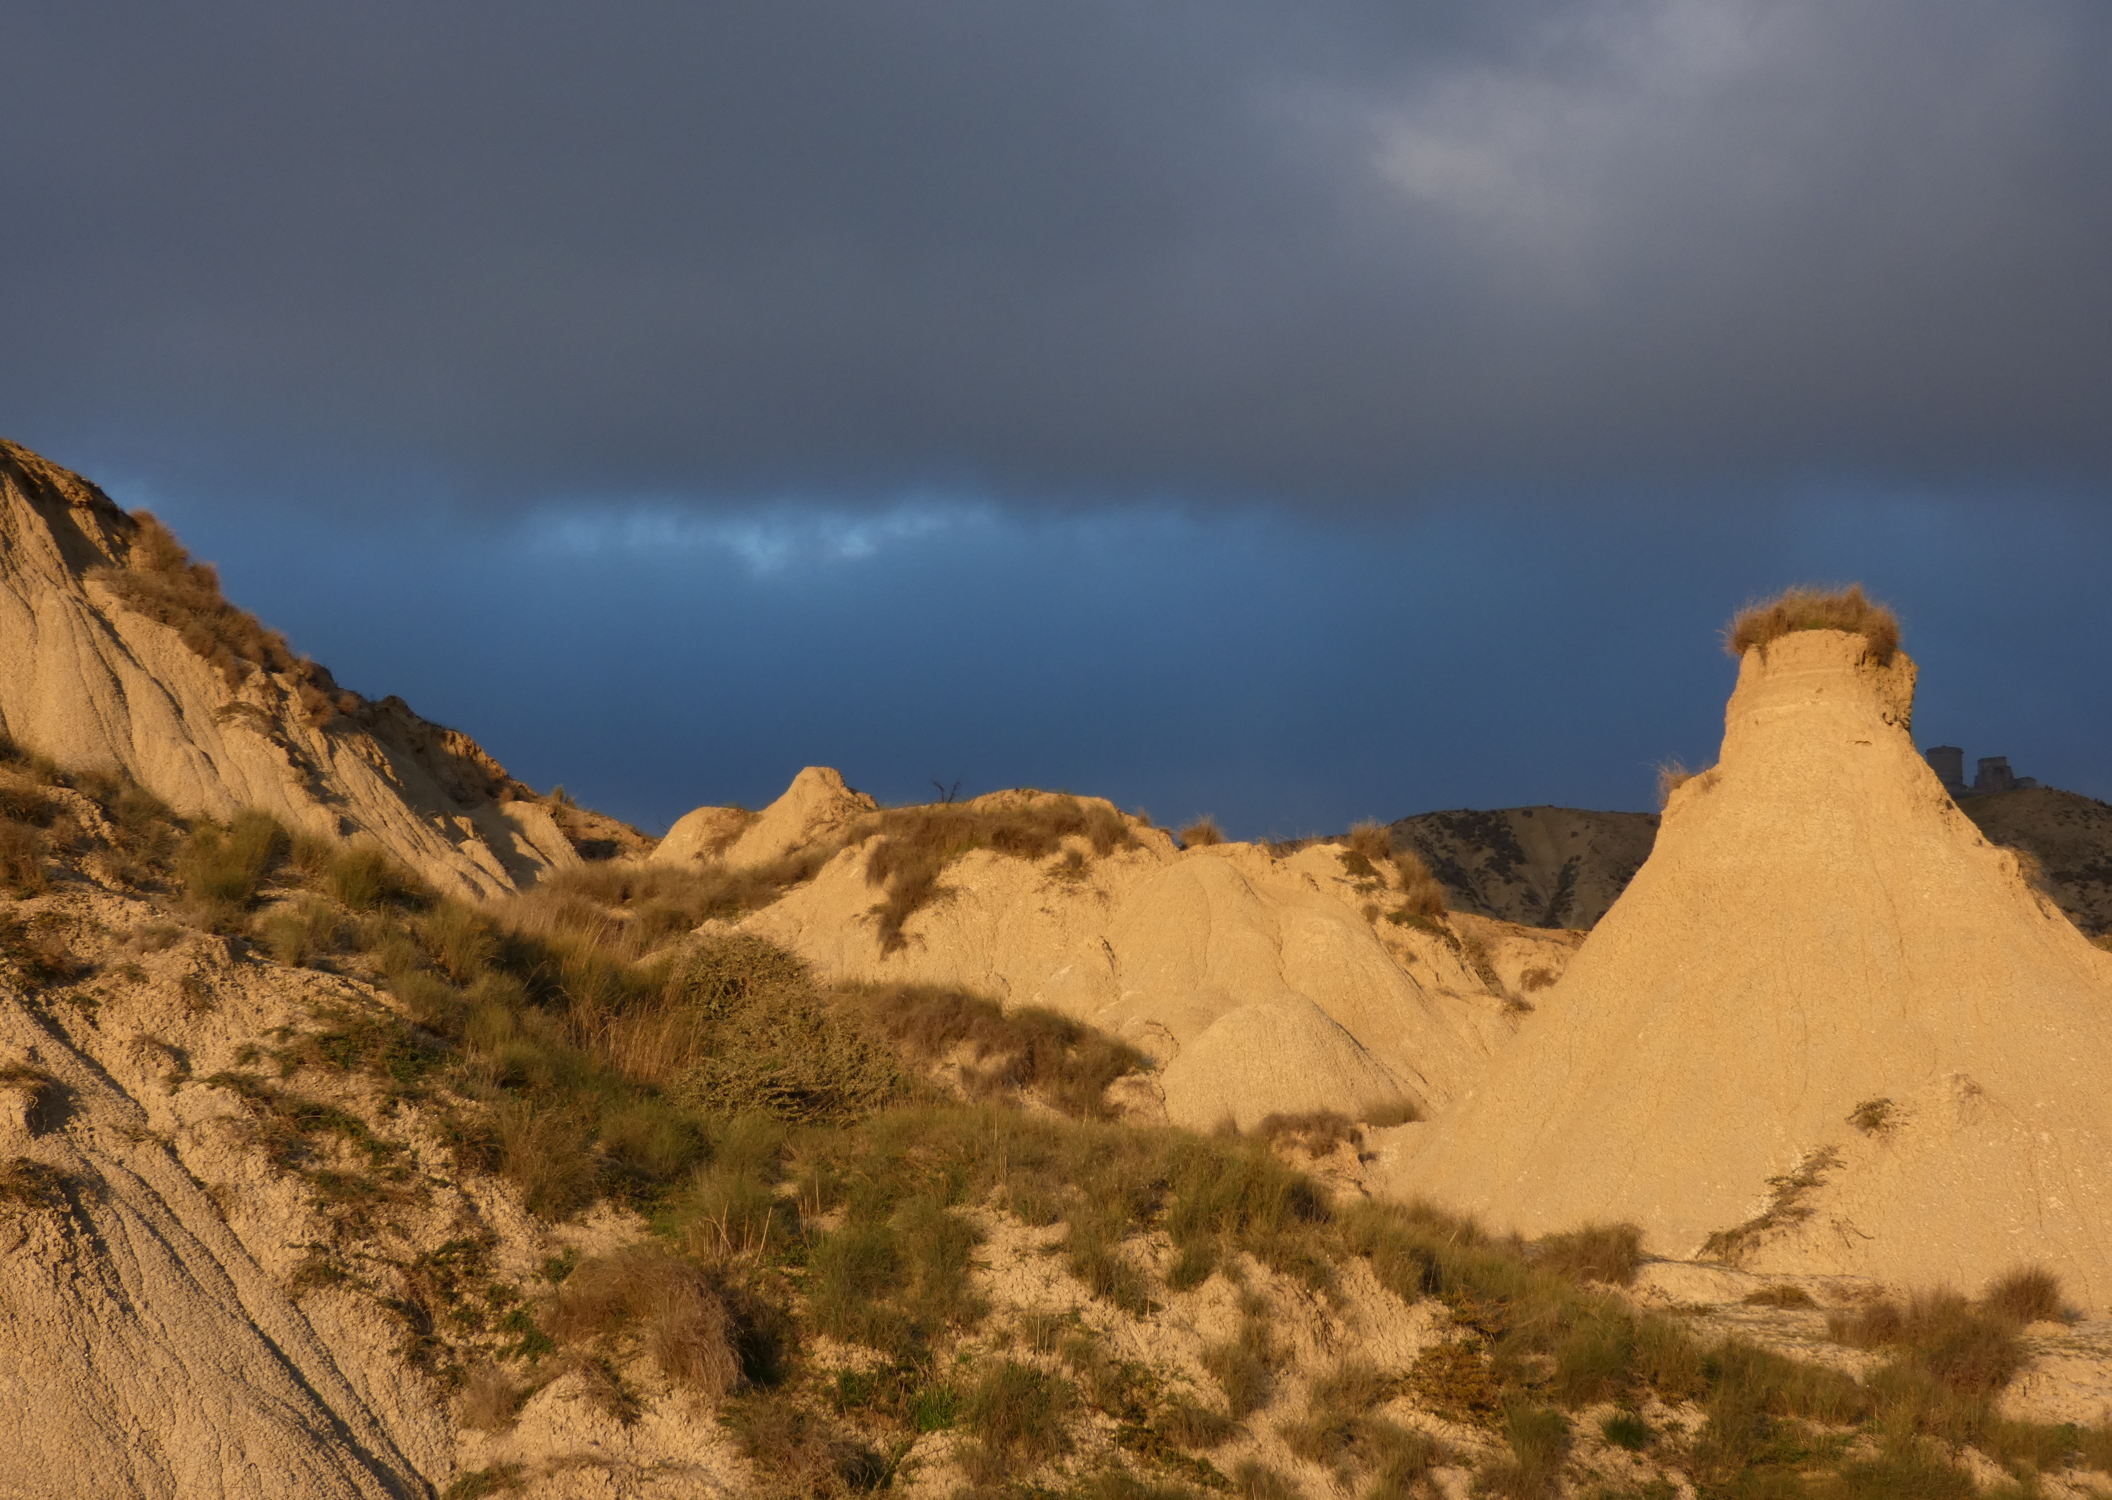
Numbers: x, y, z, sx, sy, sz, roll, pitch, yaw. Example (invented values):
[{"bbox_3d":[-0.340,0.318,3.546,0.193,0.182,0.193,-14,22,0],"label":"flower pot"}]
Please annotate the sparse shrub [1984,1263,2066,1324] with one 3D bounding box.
[{"bbox_3d":[7.944,4.462,38.000,0.676,0.500,0.642,0,-2,0],"label":"sparse shrub"}]

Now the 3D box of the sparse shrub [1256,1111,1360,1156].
[{"bbox_3d":[2.450,3.723,45.000,1.041,0.448,0.885,0,-2,0],"label":"sparse shrub"}]

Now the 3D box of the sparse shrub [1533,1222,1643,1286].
[{"bbox_3d":[4.820,4.566,42.000,0.986,0.540,0.917,0,-2,0],"label":"sparse shrub"}]

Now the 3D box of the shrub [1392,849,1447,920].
[{"bbox_3d":[4.708,1.719,60.000,0.726,0.852,0.726,0,-2,0],"label":"shrub"}]

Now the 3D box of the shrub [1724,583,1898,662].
[{"bbox_3d":[7.994,-1.343,49.000,1.848,0.812,1.479,0,-2,0],"label":"shrub"}]

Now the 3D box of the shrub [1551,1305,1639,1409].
[{"bbox_3d":[3.846,4.327,33.000,0.658,0.705,0.625,0,-2,0],"label":"shrub"}]

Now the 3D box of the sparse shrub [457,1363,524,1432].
[{"bbox_3d":[-3.295,3.771,27.000,0.413,0.404,0.392,0,-2,0],"label":"sparse shrub"}]

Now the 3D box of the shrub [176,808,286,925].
[{"bbox_3d":[-6.939,0.985,39.000,0.930,0.936,0.865,0,-2,0],"label":"shrub"}]

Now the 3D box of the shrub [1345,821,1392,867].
[{"bbox_3d":[4.181,1.269,62.000,0.662,0.587,0.616,0,-2,0],"label":"shrub"}]

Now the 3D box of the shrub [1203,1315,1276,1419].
[{"bbox_3d":[1.210,4.059,30.500,0.478,0.684,0.501,0,-2,0],"label":"shrub"}]

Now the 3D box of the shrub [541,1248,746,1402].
[{"bbox_3d":[-2.491,3.467,28.000,1.186,0.947,1.008,0,-2,0],"label":"shrub"}]

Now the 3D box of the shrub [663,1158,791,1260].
[{"bbox_3d":[-2.543,3.561,36.000,0.974,0.767,0.905,0,-2,0],"label":"shrub"}]

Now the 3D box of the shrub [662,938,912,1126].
[{"bbox_3d":[-2.166,2.232,37.000,1.975,1.501,1.679,0,-2,0],"label":"shrub"}]

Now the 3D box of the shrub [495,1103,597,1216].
[{"bbox_3d":[-3.848,3.095,35.000,0.785,0.852,0.730,0,-2,0],"label":"shrub"}]

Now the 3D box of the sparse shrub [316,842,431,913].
[{"bbox_3d":[-5.885,1.103,40.000,0.996,0.626,0.947,0,-2,0],"label":"sparse shrub"}]

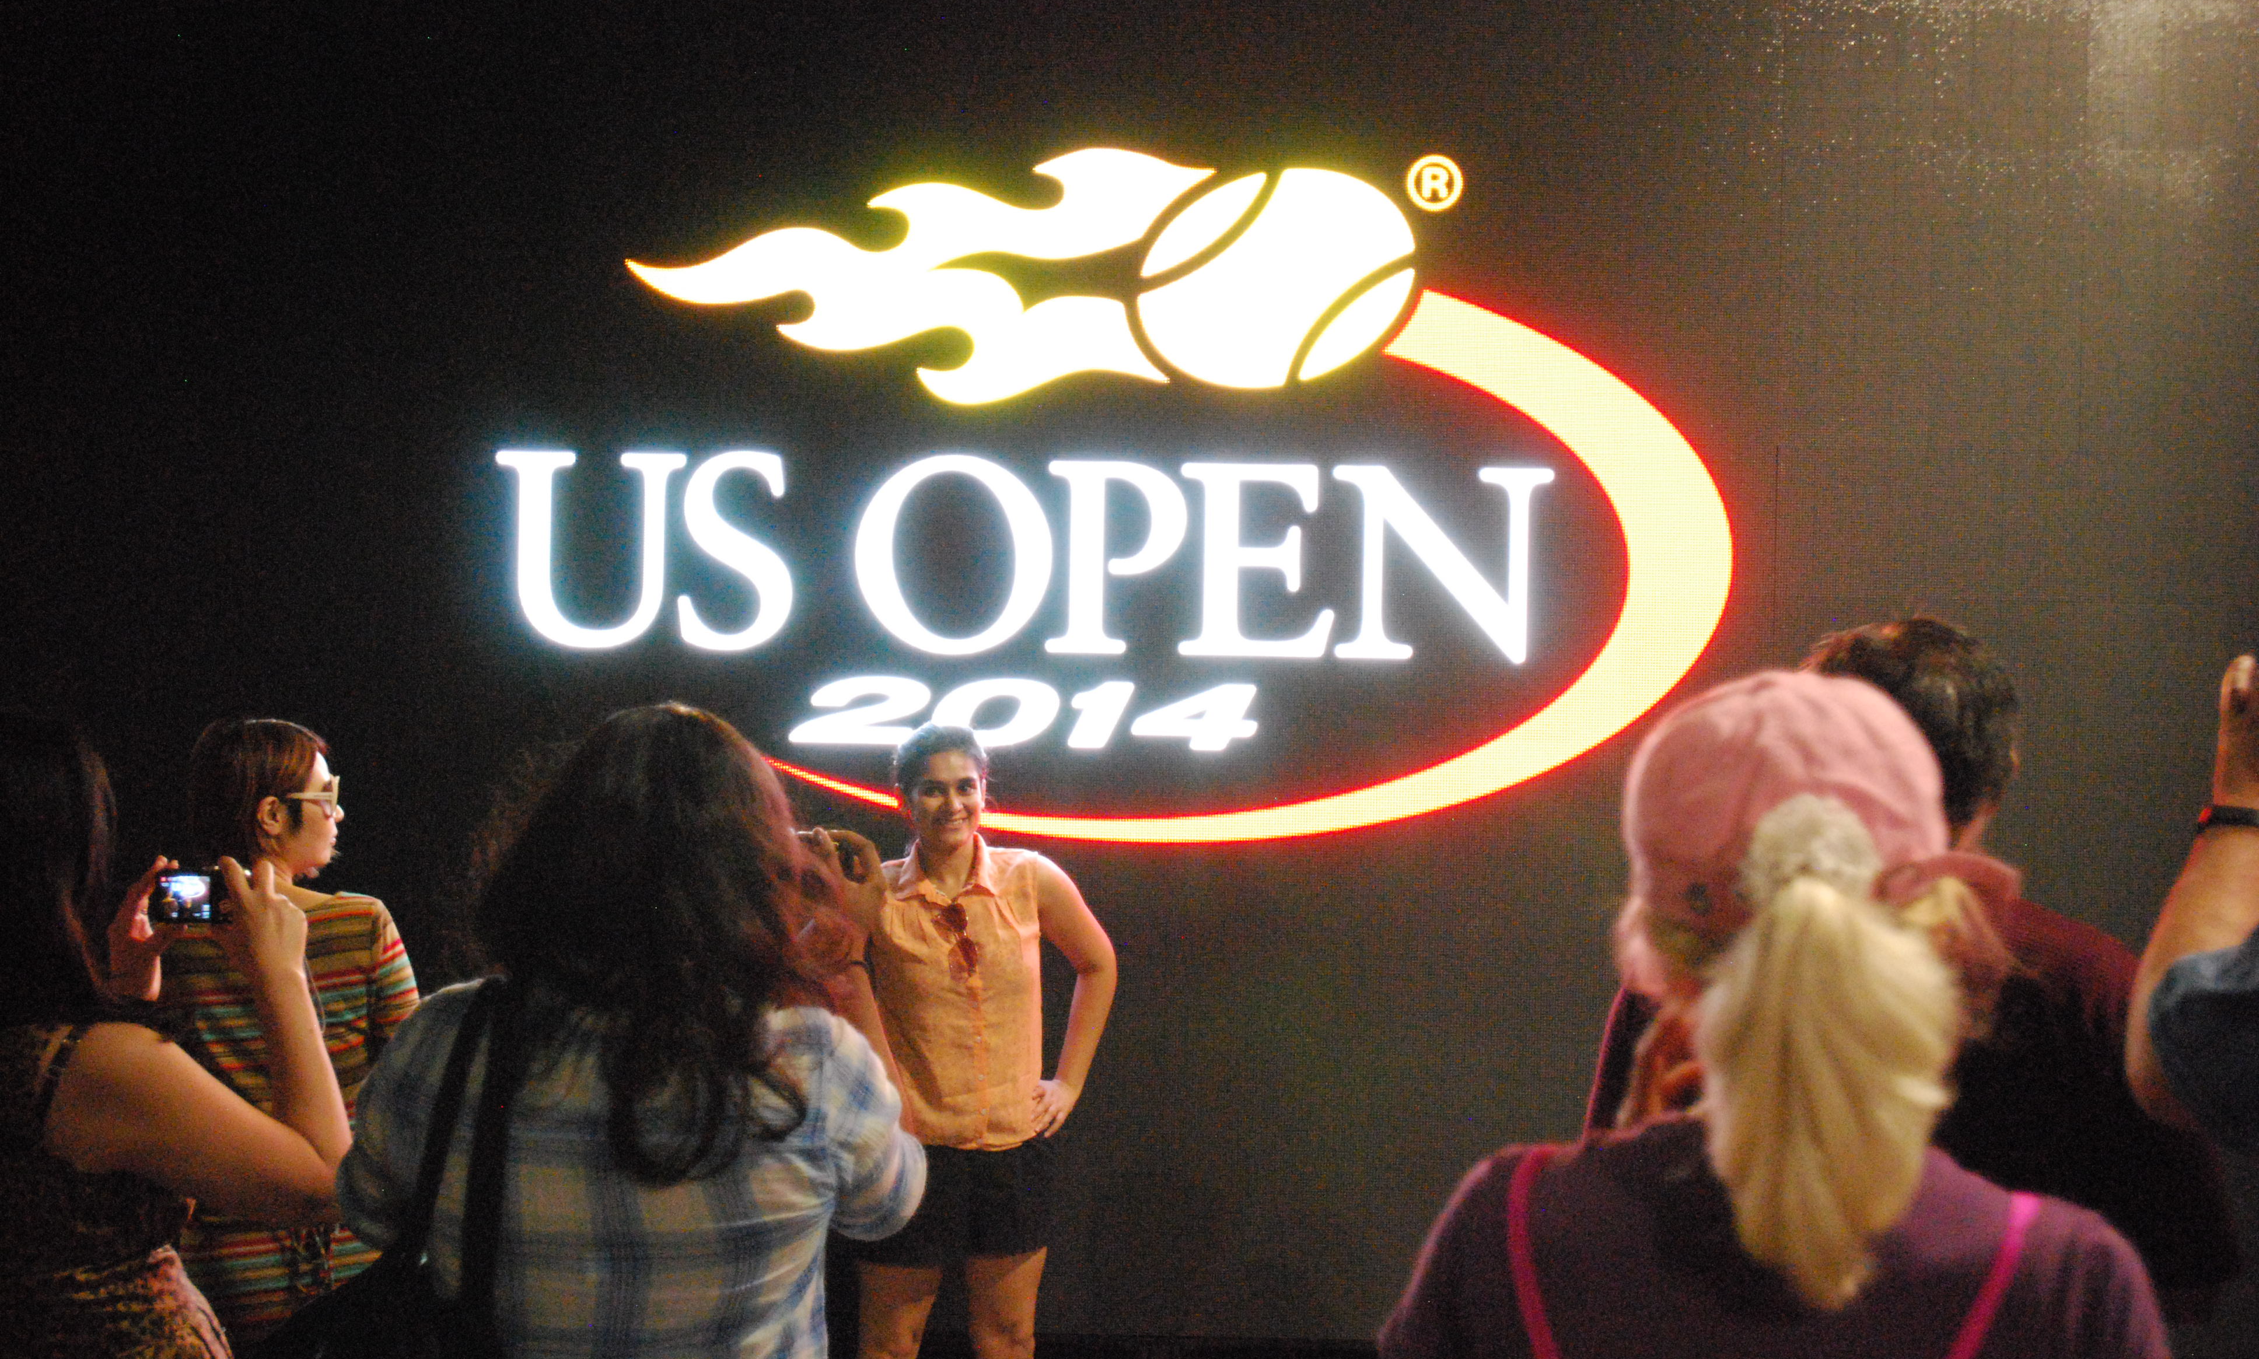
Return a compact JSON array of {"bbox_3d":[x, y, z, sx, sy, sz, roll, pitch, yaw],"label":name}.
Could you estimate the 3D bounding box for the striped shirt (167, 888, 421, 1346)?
[{"bbox_3d":[-1.276,0.632,4.300,0.400,0.700,0.250,1,0,8],"label":"striped shirt"}]

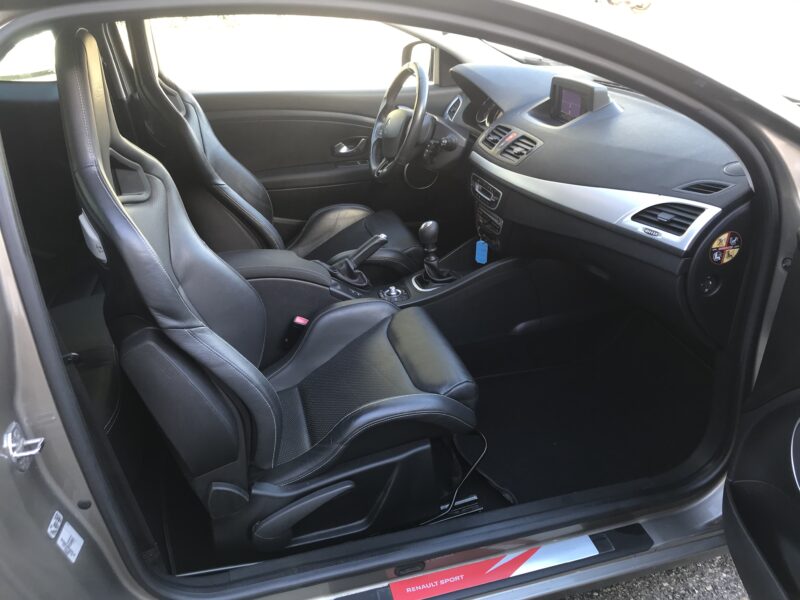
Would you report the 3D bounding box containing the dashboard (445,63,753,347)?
[{"bbox_3d":[0.488,-0.387,1.846,0.580,0.460,1.400,-7,28,-14],"label":"dashboard"}]

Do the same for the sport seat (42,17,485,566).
[{"bbox_3d":[-0.233,-0.039,1.377,0.770,1.020,0.540,-7,28,-14],"label":"sport seat"}]

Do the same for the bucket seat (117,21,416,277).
[{"bbox_3d":[-0.355,-0.370,2.010,0.780,1.020,0.540,-7,28,-14],"label":"bucket seat"}]

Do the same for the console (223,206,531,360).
[{"bbox_3d":[-0.088,-0.043,1.836,0.870,0.390,0.260,-7,28,-14],"label":"console"}]

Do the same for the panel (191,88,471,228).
[{"bbox_3d":[-0.258,-0.497,2.412,1.100,0.580,0.140,-7,28,-14],"label":"panel"}]

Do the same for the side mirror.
[{"bbox_3d":[0.083,-0.928,2.526,0.130,0.165,0.220,-14,30,-24],"label":"side mirror"}]

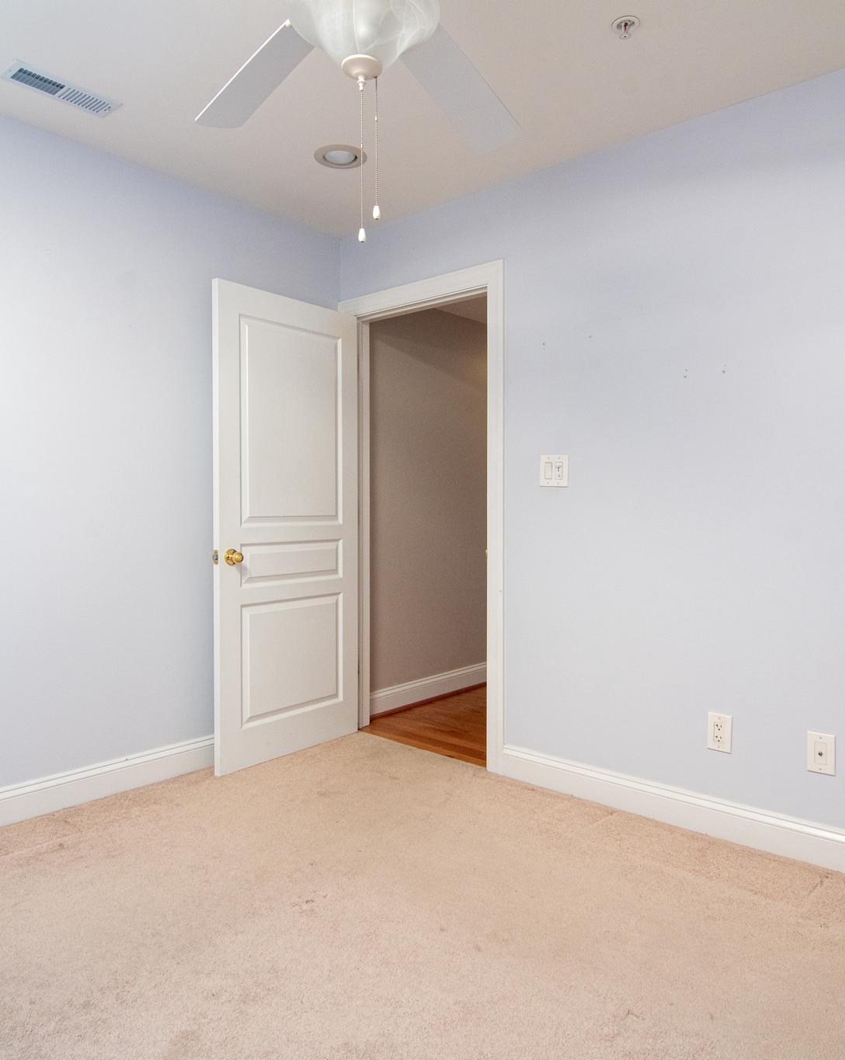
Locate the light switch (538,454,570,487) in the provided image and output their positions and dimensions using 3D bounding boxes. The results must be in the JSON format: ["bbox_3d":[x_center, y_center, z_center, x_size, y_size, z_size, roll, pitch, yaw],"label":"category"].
[{"bbox_3d":[0.513,-0.228,2.745,0.124,0.125,0.012,2,2,40],"label":"light switch"}]

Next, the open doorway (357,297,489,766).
[{"bbox_3d":[0.027,-0.006,3.236,0.780,2.010,0.120,2,2,40],"label":"open doorway"}]

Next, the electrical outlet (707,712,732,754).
[{"bbox_3d":[0.996,0.681,2.367,0.079,0.125,0.010,2,2,40],"label":"electrical outlet"}]

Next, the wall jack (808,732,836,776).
[{"bbox_3d":[1.229,0.689,2.175,0.079,0.125,0.010,2,2,40],"label":"wall jack"}]

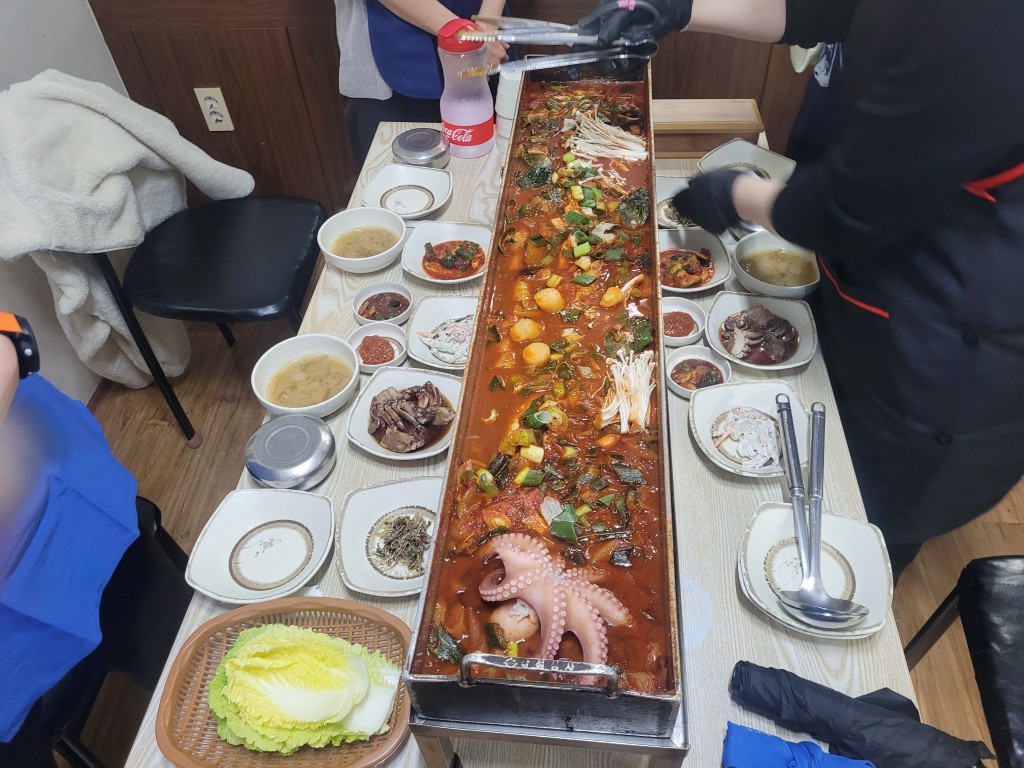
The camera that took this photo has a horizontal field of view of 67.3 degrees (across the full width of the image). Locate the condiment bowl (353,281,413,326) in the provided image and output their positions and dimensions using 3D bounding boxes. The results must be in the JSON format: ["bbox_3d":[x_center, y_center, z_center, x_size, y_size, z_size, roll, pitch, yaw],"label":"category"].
[{"bbox_3d":[-0.184,-0.108,1.111,0.085,0.030,0.085,-2,47,2],"label":"condiment bowl"}]

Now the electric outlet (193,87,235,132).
[{"bbox_3d":[-0.805,-0.739,2.079,0.071,0.121,0.011,2,47,5],"label":"electric outlet"}]

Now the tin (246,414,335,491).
[{"bbox_3d":[-0.269,0.083,0.938,0.108,0.050,0.108,-1,48,2],"label":"tin"}]

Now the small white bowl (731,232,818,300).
[{"bbox_3d":[0.387,-0.166,1.120,0.132,0.047,0.132,2,47,5],"label":"small white bowl"}]

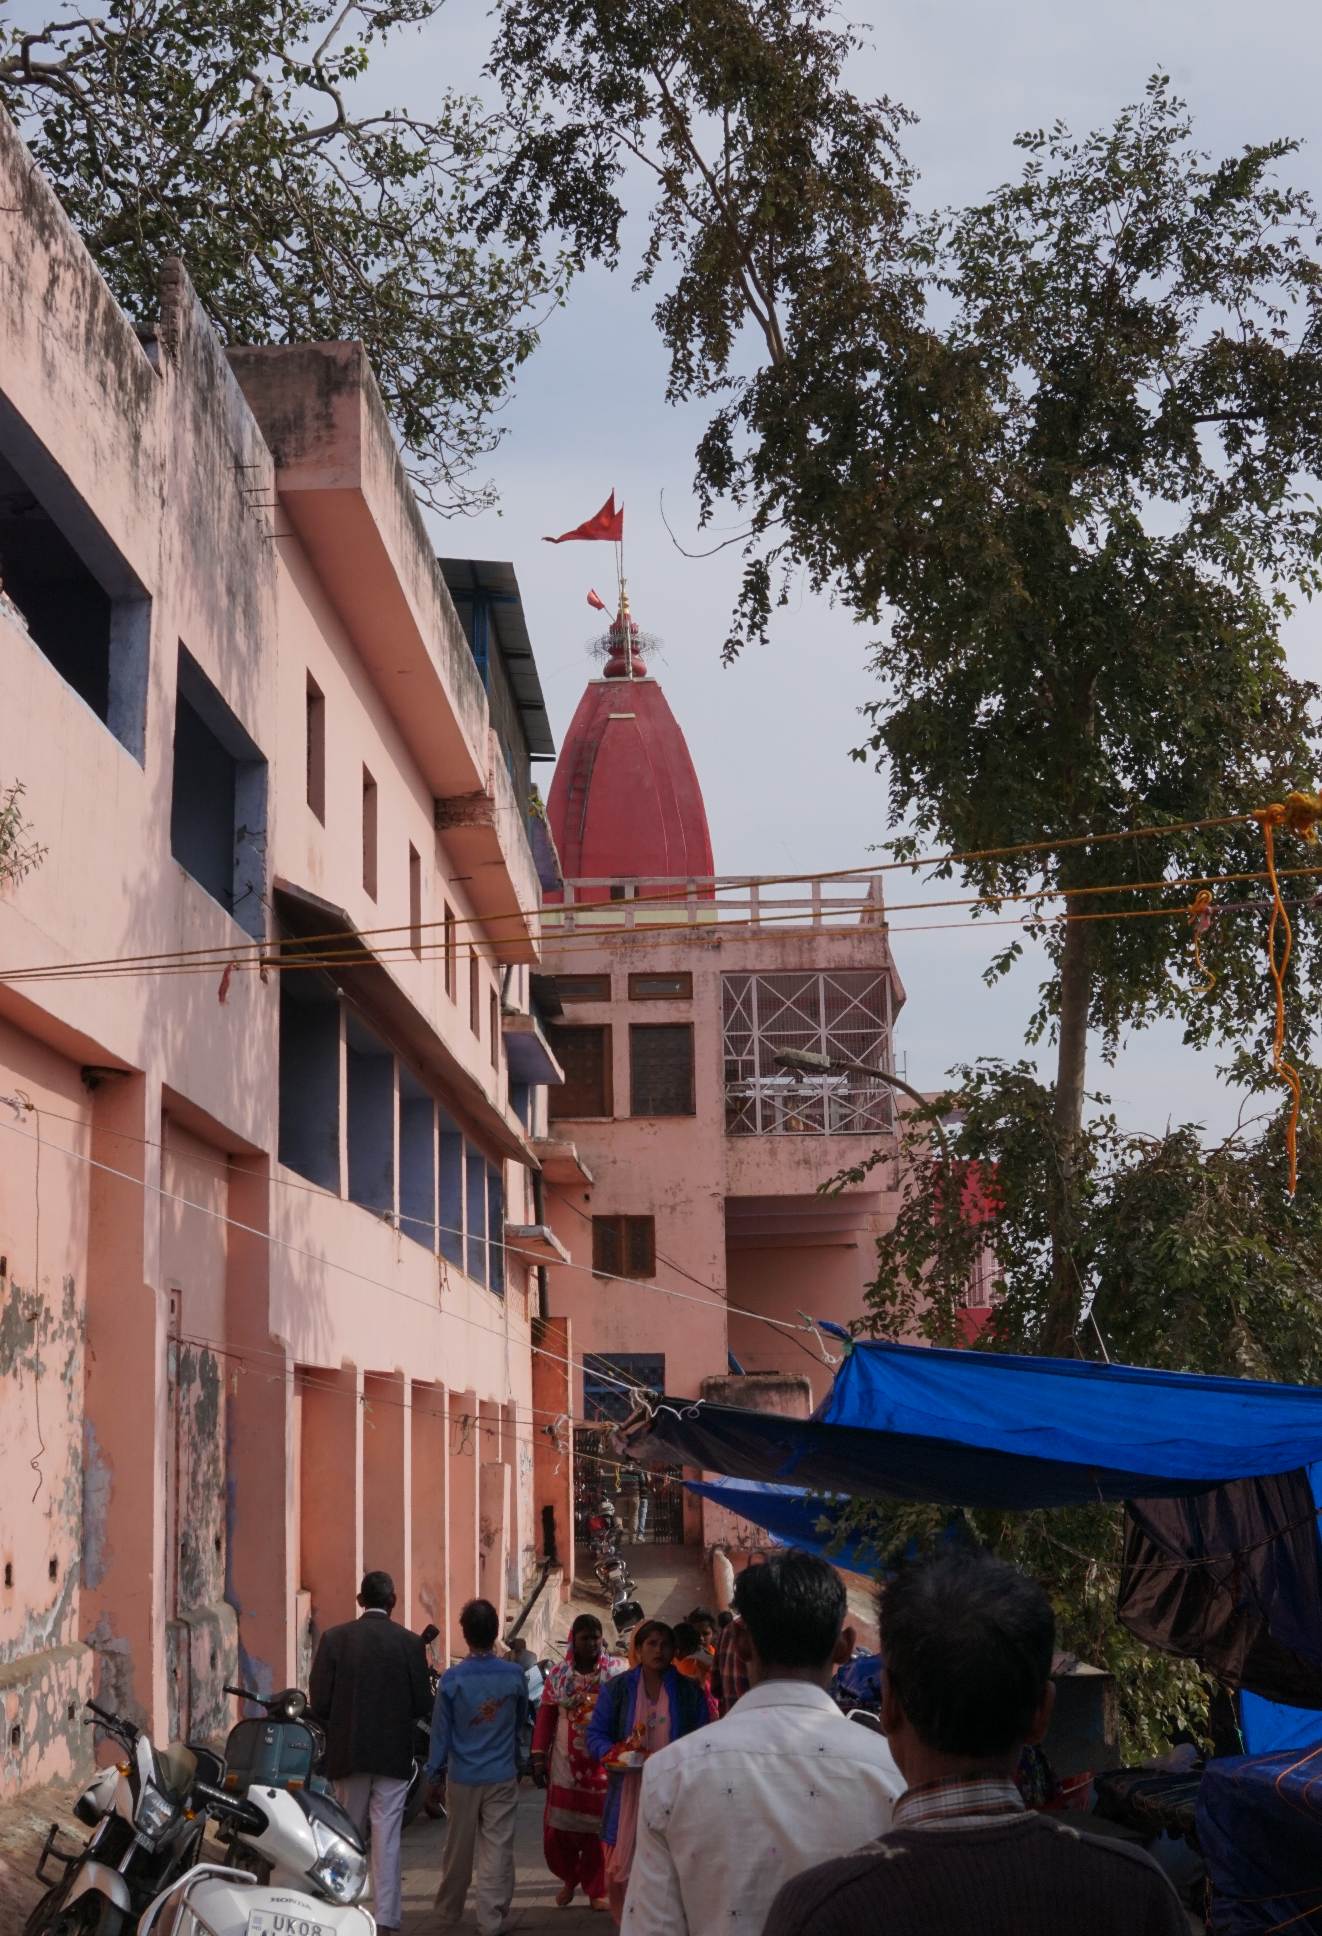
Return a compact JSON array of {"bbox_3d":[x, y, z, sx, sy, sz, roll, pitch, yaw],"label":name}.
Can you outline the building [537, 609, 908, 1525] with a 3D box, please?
[{"bbox_3d":[0.678,1.801,51.092,7.600,19.410,9.000,-1,-11,0],"label":"building"}]

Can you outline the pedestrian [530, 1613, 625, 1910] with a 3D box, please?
[{"bbox_3d":[-0.444,4.274,13.394,0.500,1.510,0.360,-2,-11,3],"label":"pedestrian"}]

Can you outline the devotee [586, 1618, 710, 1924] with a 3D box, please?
[{"bbox_3d":[-0.063,4.102,12.625,0.560,1.520,0.420,-1,-11,0],"label":"devotee"}]

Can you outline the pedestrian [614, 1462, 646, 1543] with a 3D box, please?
[{"bbox_3d":[-0.560,9.538,44.764,0.520,1.680,0.400,-1,-11,0],"label":"pedestrian"}]

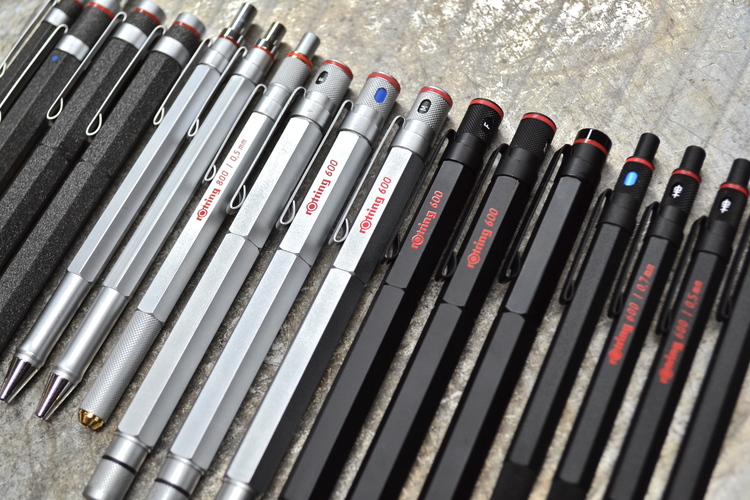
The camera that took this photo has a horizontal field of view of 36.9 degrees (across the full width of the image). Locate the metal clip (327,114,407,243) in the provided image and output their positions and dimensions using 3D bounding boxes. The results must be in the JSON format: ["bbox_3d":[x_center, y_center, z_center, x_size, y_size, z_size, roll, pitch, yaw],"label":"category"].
[{"bbox_3d":[-0.002,-0.020,0.310,0.005,0.004,0.044,20,65,13],"label":"metal clip"}]

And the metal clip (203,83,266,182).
[{"bbox_3d":[-0.041,-0.033,0.321,0.004,0.004,0.035,20,65,13],"label":"metal clip"}]

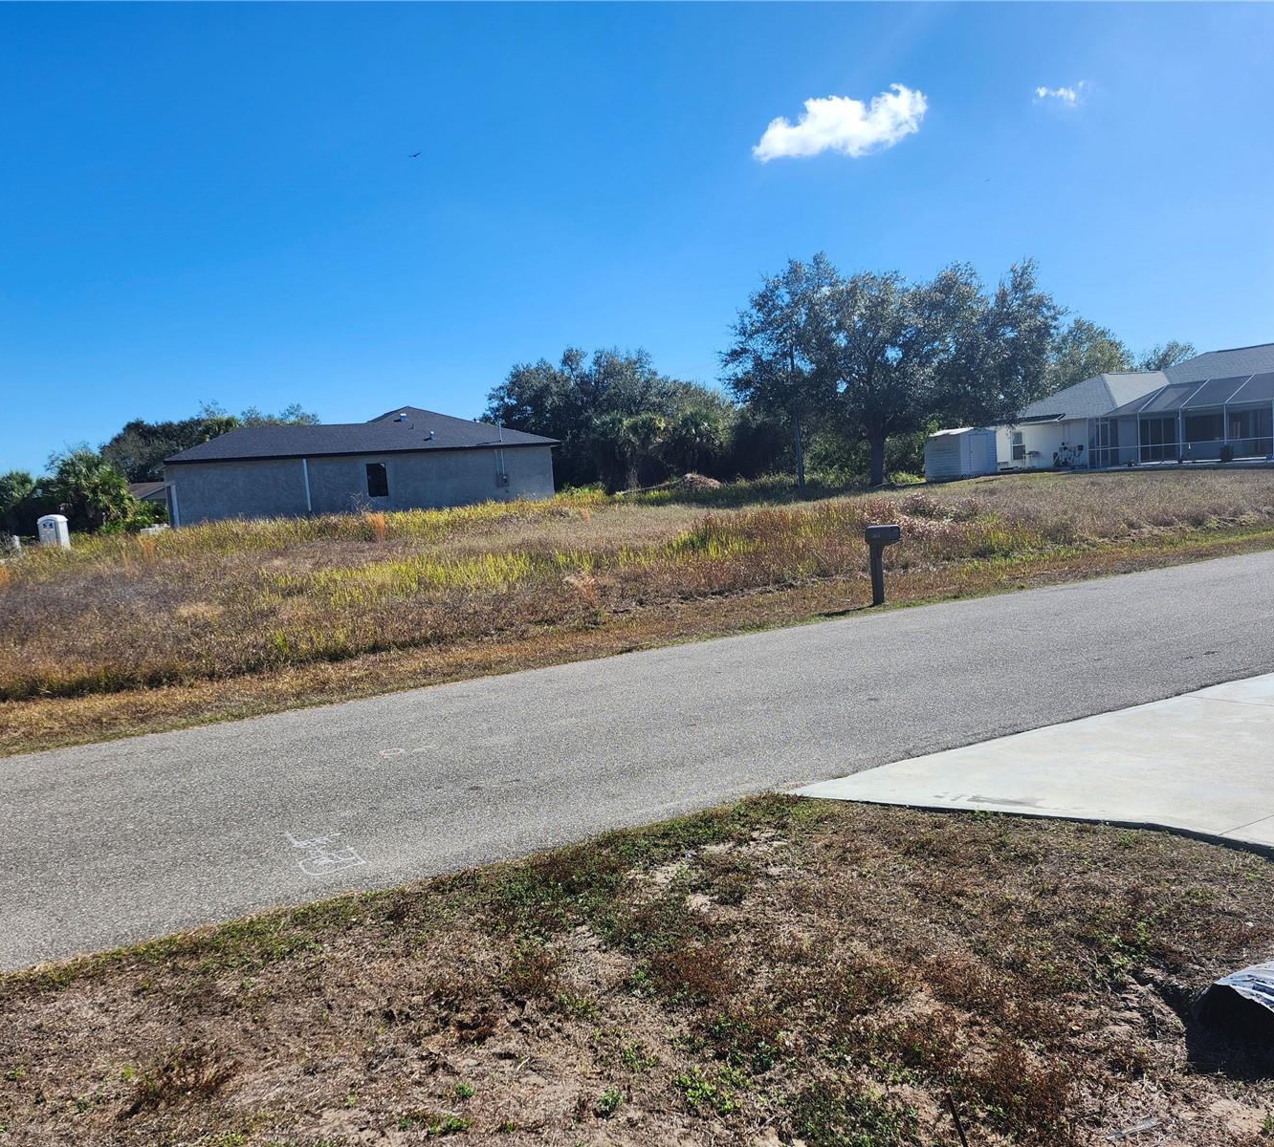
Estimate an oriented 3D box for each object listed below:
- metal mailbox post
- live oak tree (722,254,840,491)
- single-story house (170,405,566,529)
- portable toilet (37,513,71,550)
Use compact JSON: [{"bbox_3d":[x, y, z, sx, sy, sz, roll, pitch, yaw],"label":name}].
[{"bbox_3d":[3.770,-0.129,15.561,0.240,1.226,0.510,-7,6,-26],"label":"metal mailbox post"},{"bbox_3d":[6.877,-9.221,46.479,5.700,11.000,5.700,-4,5,0],"label":"live oak tree"},{"bbox_3d":[-14.795,-5.621,51.428,18.481,5.428,11.800,-8,6,-33],"label":"single-story house"},{"bbox_3d":[-34.703,-2.289,60.609,1.170,2.310,1.200,-5,5,-6],"label":"portable toilet"}]

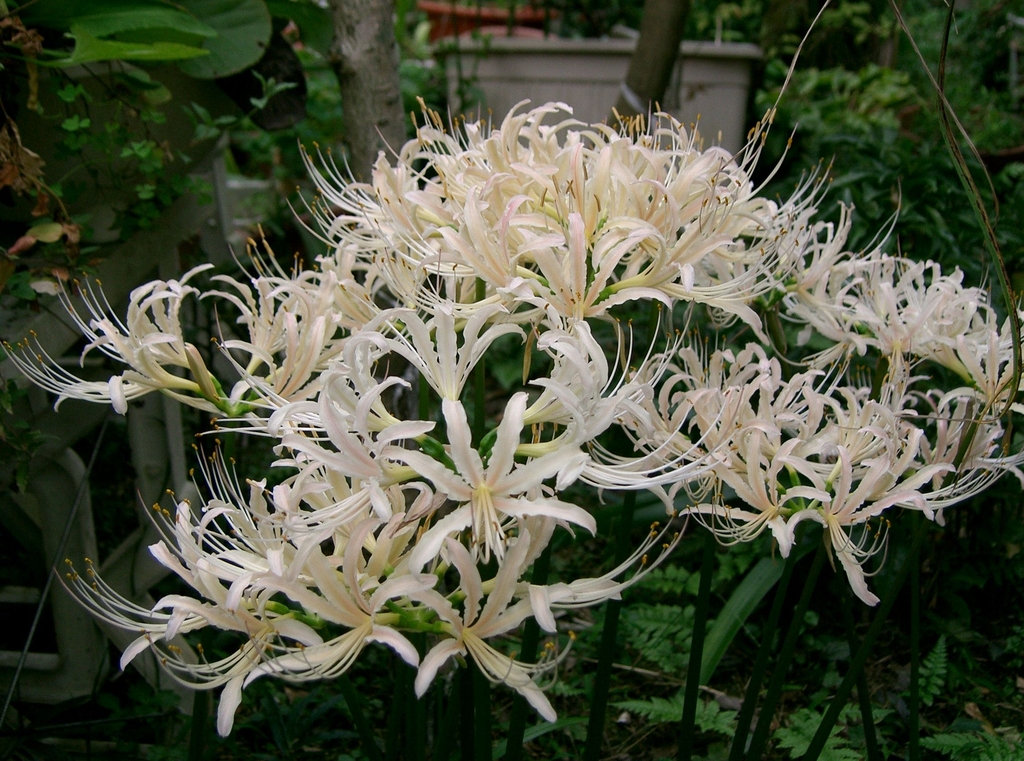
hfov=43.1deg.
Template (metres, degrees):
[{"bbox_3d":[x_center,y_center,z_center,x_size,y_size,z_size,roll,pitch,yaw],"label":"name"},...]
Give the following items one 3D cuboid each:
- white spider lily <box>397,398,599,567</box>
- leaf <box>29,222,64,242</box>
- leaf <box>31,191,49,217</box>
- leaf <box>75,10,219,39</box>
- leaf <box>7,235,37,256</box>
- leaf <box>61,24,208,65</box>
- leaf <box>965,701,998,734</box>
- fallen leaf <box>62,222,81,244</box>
[{"bbox_3d":[-0.008,0.048,0.640,0.094,0.080,0.062,0,20,0],"label":"white spider lily"},{"bbox_3d":[-0.370,-0.117,1.030,0.029,0.014,0.013,0,20,0],"label":"leaf"},{"bbox_3d":[-0.375,-0.141,1.030,0.014,0.021,0.011,0,20,0],"label":"leaf"},{"bbox_3d":[-0.300,-0.292,1.060,0.118,0.025,0.050,0,20,0],"label":"leaf"},{"bbox_3d":[-0.389,-0.107,1.030,0.026,0.012,0.009,-27,0,0],"label":"leaf"},{"bbox_3d":[-0.298,-0.267,1.030,0.117,0.030,0.045,0,20,0],"label":"leaf"},{"bbox_3d":[0.433,0.313,1.200,0.015,0.012,0.045,-14,24,-33],"label":"leaf"},{"bbox_3d":[-0.350,-0.117,1.030,0.014,0.018,0.011,0,20,0],"label":"fallen leaf"}]

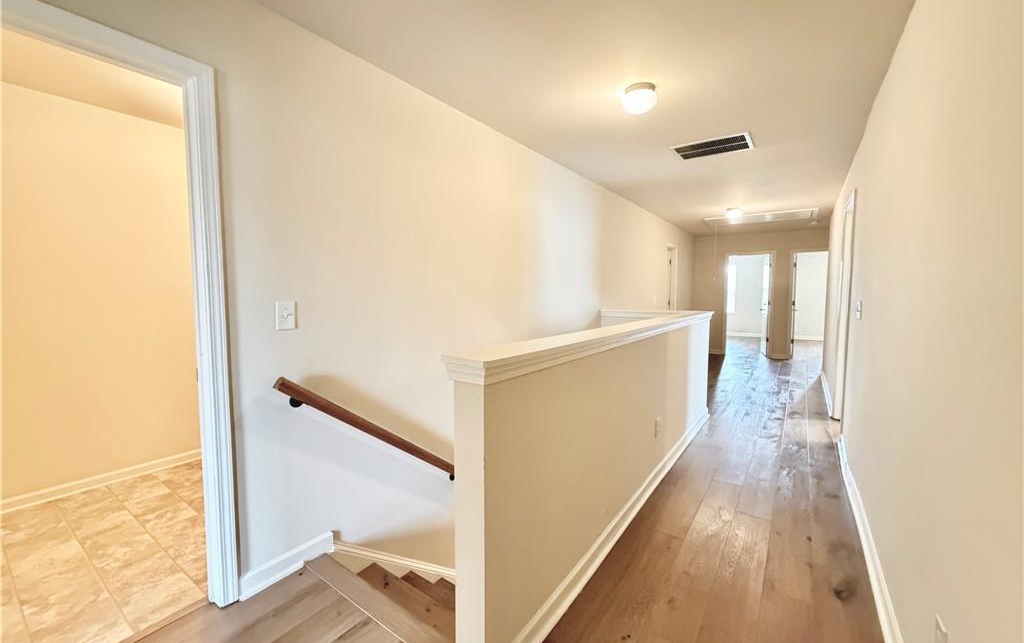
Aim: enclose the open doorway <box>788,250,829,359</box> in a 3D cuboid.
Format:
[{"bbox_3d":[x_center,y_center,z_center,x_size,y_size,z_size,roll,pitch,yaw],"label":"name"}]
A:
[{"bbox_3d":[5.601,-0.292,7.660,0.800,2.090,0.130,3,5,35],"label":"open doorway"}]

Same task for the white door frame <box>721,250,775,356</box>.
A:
[{"bbox_3d":[4.715,-0.338,8.279,0.836,2.090,0.130,3,5,35],"label":"white door frame"}]

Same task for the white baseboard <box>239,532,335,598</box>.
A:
[{"bbox_3d":[-1.016,1.099,1.897,0.020,0.092,0.419,3,5,35],"label":"white baseboard"}]

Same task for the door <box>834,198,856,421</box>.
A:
[{"bbox_3d":[3.075,-0.023,3.783,0.110,2.085,0.900,3,5,35],"label":"door"}]

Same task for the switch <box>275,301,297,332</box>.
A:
[{"bbox_3d":[-1.000,-0.023,1.837,0.014,0.129,0.086,3,5,35],"label":"switch"}]

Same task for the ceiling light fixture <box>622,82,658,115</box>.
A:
[{"bbox_3d":[0.714,-1.252,2.321,0.195,0.125,0.195,3,5,35],"label":"ceiling light fixture"}]

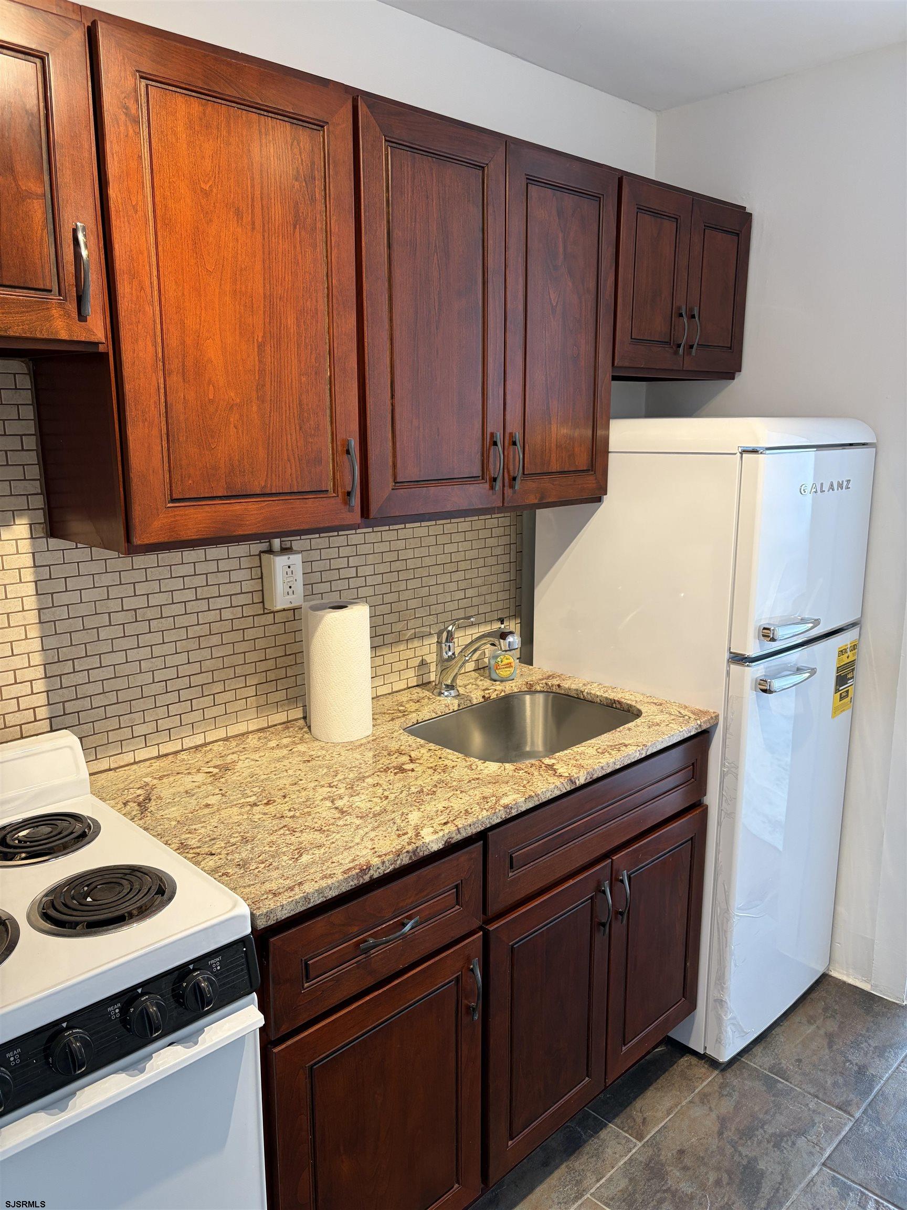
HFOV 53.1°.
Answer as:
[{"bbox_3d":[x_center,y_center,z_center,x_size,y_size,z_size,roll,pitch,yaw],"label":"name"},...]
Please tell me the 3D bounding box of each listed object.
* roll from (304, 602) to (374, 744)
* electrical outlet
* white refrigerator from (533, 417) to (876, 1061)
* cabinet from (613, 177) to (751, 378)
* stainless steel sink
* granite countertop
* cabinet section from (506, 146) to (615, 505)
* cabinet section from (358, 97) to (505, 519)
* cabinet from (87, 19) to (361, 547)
[{"bbox_3d":[-0.242,0.141,1.939,0.132,0.277,0.132,0,12,0],"label":"roll"},{"bbox_3d":[-0.363,-0.056,1.938,0.070,0.118,0.053,-11,16,-43],"label":"electrical outlet"},{"bbox_3d":[0.659,0.293,2.490,0.593,1.577,0.668,-11,16,-43],"label":"white refrigerator"},{"bbox_3d":[0.492,-0.839,2.423,0.608,0.459,0.335,-11,16,-43],"label":"cabinet"},{"bbox_3d":[0.177,0.378,2.077,0.573,0.202,0.430,-11,16,-43],"label":"stainless steel sink"},{"bbox_3d":[-0.055,0.304,1.901,1.228,0.028,0.641,-11,16,-43],"label":"granite countertop"},{"bbox_3d":[0.129,-0.620,2.134,0.382,0.755,0.331,-12,16,-43],"label":"cabinet section"},{"bbox_3d":[-0.144,-0.565,1.875,0.380,0.755,0.331,-12,16,-43],"label":"cabinet section"},{"bbox_3d":[-0.434,-0.502,1.572,0.455,0.763,0.335,-11,16,-43],"label":"cabinet"}]

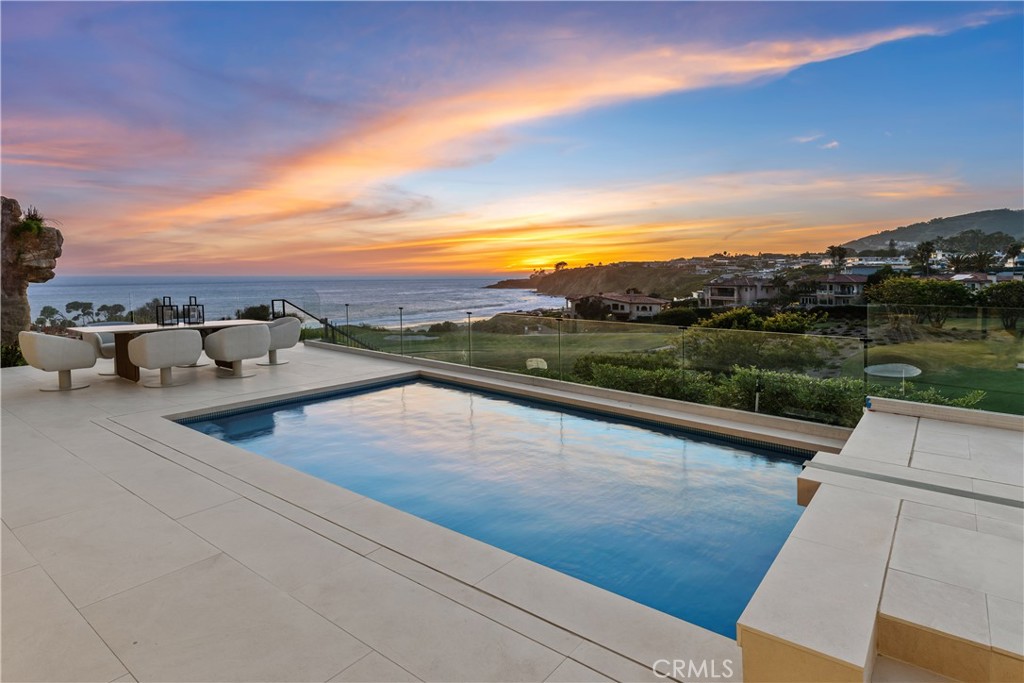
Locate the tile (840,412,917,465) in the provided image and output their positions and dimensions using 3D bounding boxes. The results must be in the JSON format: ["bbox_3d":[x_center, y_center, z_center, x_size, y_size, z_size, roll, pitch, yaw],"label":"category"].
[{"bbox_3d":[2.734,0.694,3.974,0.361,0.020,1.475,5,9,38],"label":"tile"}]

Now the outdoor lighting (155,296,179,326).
[{"bbox_3d":[-5.186,-0.456,8.124,0.200,0.410,0.200,4,8,31],"label":"outdoor lighting"}]

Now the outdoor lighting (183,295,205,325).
[{"bbox_3d":[-4.924,-0.482,8.345,0.200,0.410,0.200,4,8,32],"label":"outdoor lighting"}]

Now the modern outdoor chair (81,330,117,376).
[{"bbox_3d":[-6.035,0.105,8.235,0.690,0.745,0.720,5,8,33],"label":"modern outdoor chair"}]

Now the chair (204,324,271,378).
[{"bbox_3d":[-4.033,0.140,7.944,0.690,0.745,0.720,4,8,29],"label":"chair"}]

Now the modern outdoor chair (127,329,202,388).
[{"bbox_3d":[-4.662,0.217,7.303,0.690,0.745,0.720,4,8,30],"label":"modern outdoor chair"}]

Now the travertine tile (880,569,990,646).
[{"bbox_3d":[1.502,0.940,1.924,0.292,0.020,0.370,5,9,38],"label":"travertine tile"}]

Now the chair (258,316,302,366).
[{"bbox_3d":[-4.002,0.000,9.111,0.720,0.745,0.690,4,8,31],"label":"chair"}]

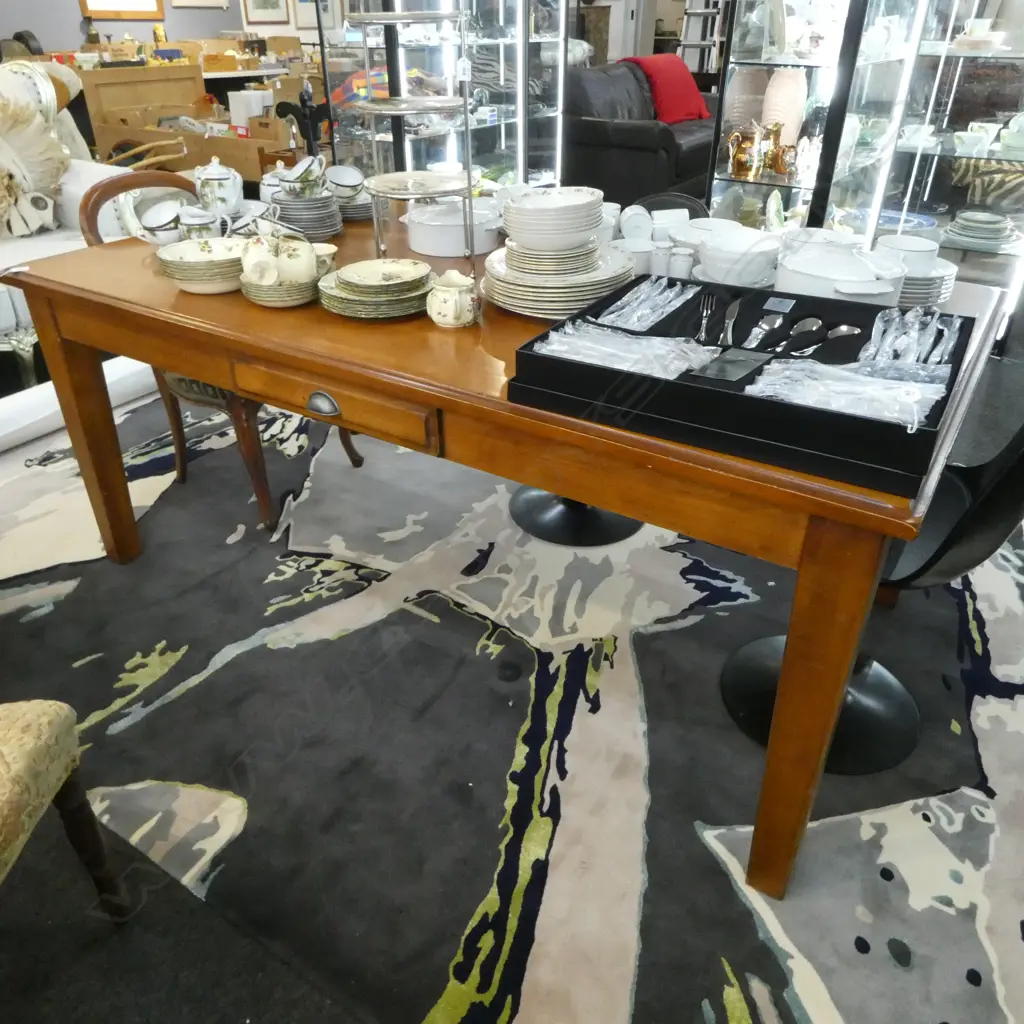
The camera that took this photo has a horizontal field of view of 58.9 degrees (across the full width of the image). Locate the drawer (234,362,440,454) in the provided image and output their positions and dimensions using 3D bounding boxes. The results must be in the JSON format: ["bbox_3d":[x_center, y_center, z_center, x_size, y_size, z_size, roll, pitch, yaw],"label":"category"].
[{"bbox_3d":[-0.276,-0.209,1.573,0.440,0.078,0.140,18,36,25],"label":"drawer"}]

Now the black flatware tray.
[{"bbox_3d":[0.344,-0.224,1.348,0.557,0.088,0.427,16,35,22],"label":"black flatware tray"}]

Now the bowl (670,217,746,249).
[{"bbox_3d":[0.424,-0.587,1.935,0.155,0.068,0.155,1,32,0],"label":"bowl"}]

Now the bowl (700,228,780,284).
[{"bbox_3d":[0.452,-0.506,1.804,0.155,0.070,0.155,1,32,0],"label":"bowl"}]

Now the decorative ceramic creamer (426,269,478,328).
[{"bbox_3d":[-0.106,-0.368,1.572,0.086,0.080,0.102,-6,33,-10],"label":"decorative ceramic creamer"}]

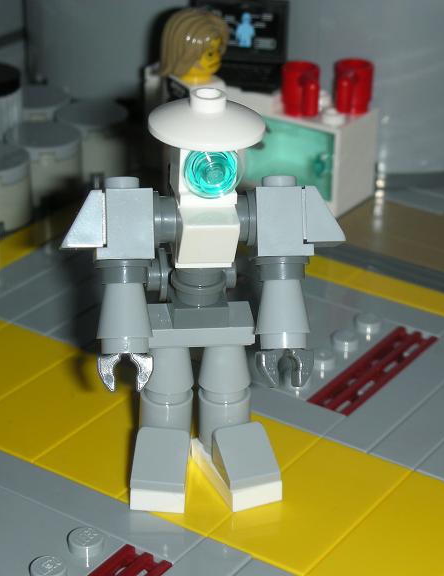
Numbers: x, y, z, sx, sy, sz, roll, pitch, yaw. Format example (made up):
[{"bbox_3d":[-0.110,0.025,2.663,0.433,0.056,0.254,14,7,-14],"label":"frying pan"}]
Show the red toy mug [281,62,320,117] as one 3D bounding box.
[{"bbox_3d":[0.016,-0.039,0.323,0.007,0.009,0.010,-10,29,-21],"label":"red toy mug"}]

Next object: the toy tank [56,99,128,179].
[{"bbox_3d":[-0.028,-0.031,0.345,0.016,0.013,0.016,1,27,-1],"label":"toy tank"}]

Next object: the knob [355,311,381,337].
[{"bbox_3d":[0.026,0.006,0.285,0.005,0.002,0.005,1,27,-1],"label":"knob"}]

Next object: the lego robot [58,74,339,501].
[{"bbox_3d":[-0.003,0.001,0.230,0.040,0.059,0.021,-2,27,-6],"label":"lego robot"}]

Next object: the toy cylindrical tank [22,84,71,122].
[{"bbox_3d":[-0.041,-0.036,0.353,0.016,0.013,0.016,1,27,-1],"label":"toy cylindrical tank"}]

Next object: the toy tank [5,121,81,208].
[{"bbox_3d":[-0.037,-0.025,0.333,0.016,0.013,0.016,1,27,-1],"label":"toy tank"}]

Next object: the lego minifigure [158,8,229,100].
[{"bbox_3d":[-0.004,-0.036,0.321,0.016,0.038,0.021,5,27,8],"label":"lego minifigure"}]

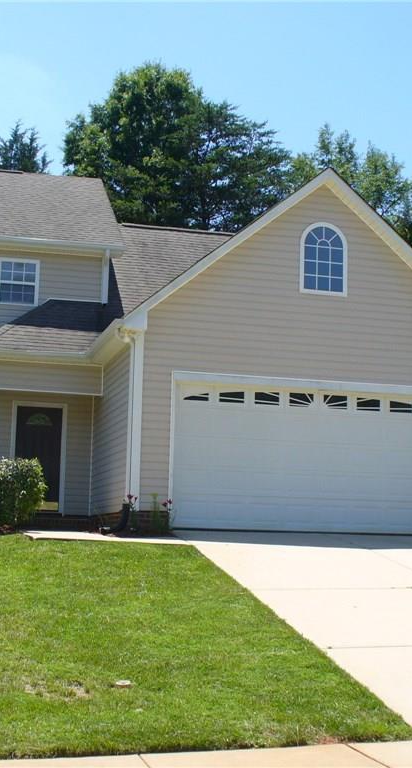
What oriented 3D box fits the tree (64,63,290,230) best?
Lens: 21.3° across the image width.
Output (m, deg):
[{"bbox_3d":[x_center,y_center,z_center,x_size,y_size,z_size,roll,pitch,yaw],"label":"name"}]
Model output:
[{"bbox_3d":[-1.173,-4.114,43.861,9.408,18.092,9.408,3,-8,-13],"label":"tree"}]

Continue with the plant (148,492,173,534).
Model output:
[{"bbox_3d":[-0.705,1.992,16.954,0.379,0.615,0.360,3,-8,-13],"label":"plant"}]

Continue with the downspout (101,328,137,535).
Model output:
[{"bbox_3d":[-1.380,0.723,17.366,0.420,3.270,0.170,3,-6,-13],"label":"downspout"}]

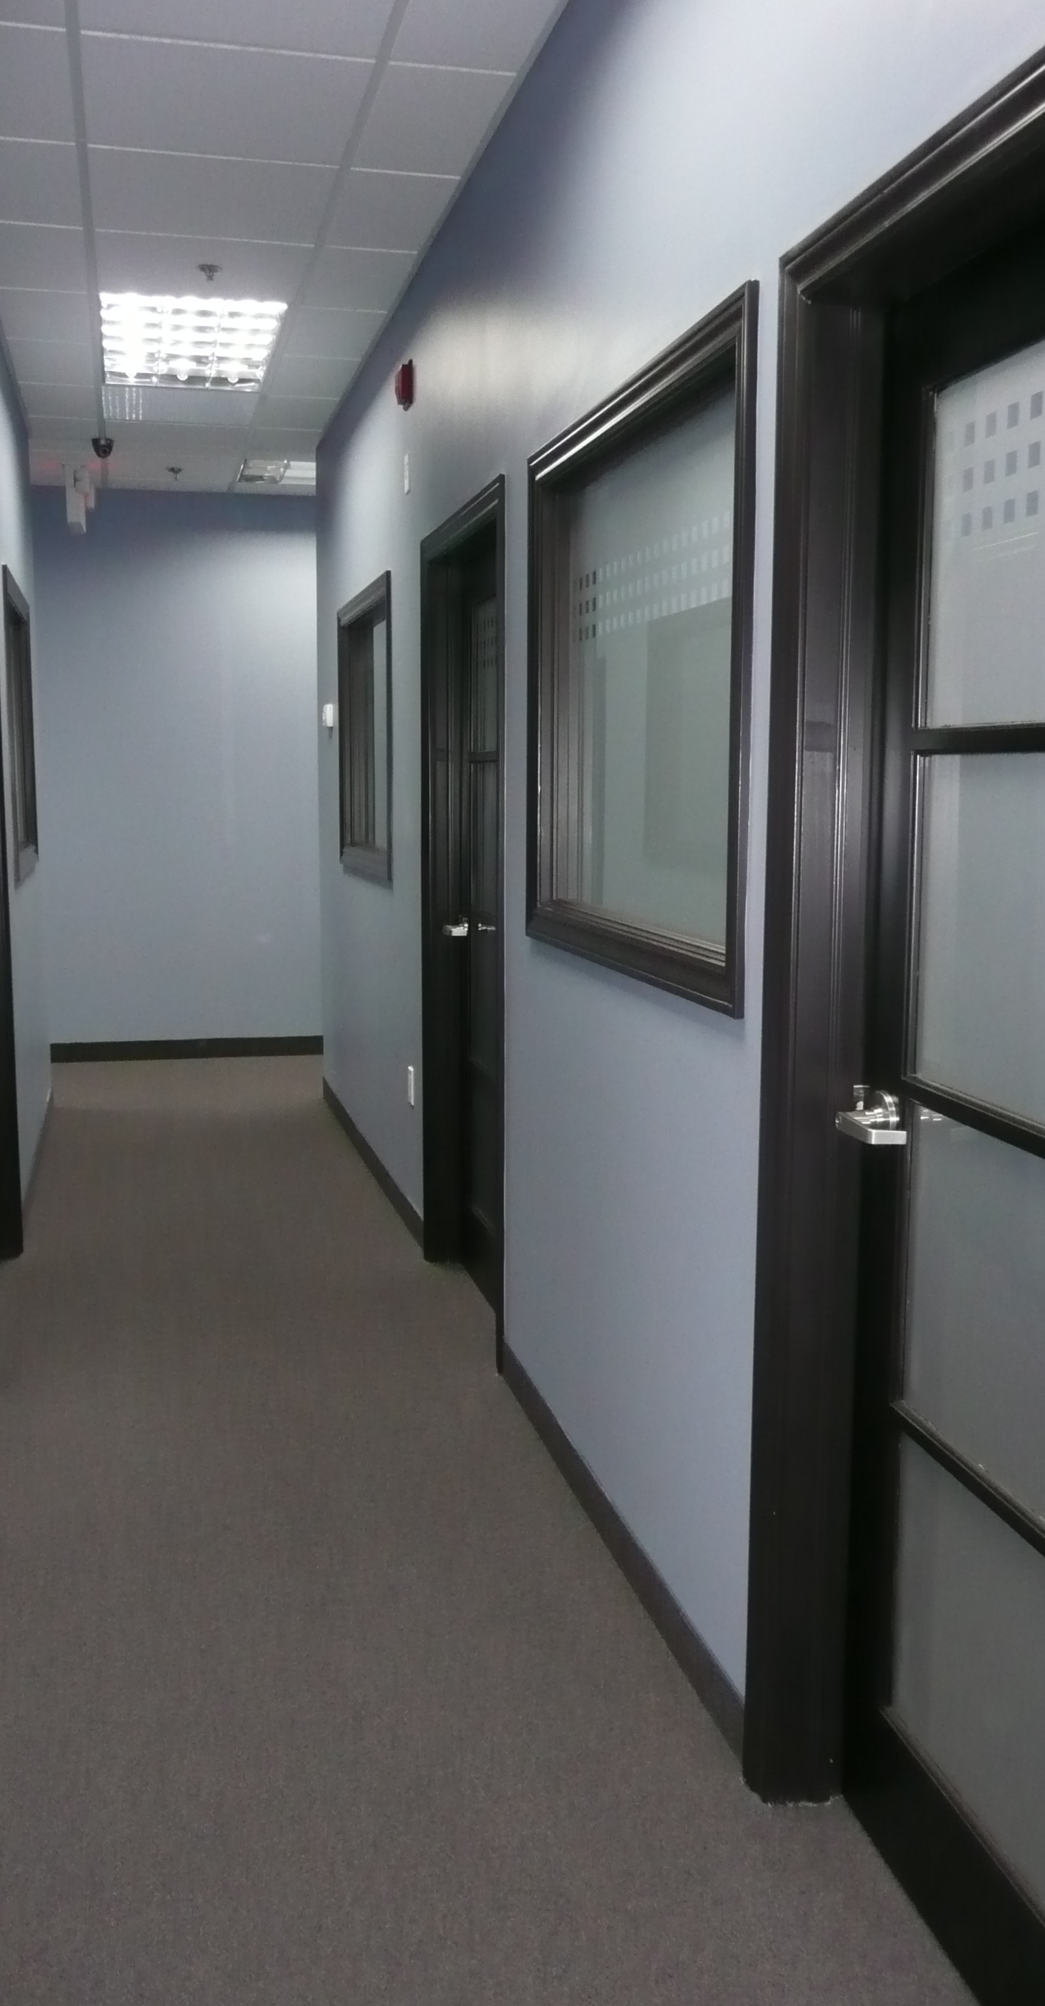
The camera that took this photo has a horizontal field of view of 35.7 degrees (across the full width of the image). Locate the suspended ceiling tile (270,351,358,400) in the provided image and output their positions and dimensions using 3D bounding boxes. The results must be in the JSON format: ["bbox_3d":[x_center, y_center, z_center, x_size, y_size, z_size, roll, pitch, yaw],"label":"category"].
[{"bbox_3d":[-0.770,-2.318,6.004,0.275,0.020,0.592,-2,8,-13],"label":"suspended ceiling tile"}]

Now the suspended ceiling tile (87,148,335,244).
[{"bbox_3d":[-0.791,-2.045,4.116,0.596,0.020,0.591,-2,8,-13],"label":"suspended ceiling tile"}]

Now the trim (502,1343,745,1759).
[{"bbox_3d":[0.141,0.972,3.150,0.015,0.107,1.595,-2,8,-13],"label":"trim"}]

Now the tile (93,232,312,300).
[{"bbox_3d":[-0.931,-2.126,4.695,0.596,0.020,0.591,-2,8,-13],"label":"tile"}]

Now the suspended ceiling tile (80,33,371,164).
[{"bbox_3d":[-0.657,-1.982,3.573,0.595,0.020,0.592,-2,8,-13],"label":"suspended ceiling tile"}]

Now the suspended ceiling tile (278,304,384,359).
[{"bbox_3d":[-0.630,-2.238,5.423,0.275,0.020,0.592,-2,8,-13],"label":"suspended ceiling tile"}]

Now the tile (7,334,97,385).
[{"bbox_3d":[-1.659,-2.274,5.745,0.294,0.020,0.591,-2,8,-13],"label":"tile"}]

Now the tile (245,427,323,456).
[{"bbox_3d":[-1.049,-2.479,7.167,0.275,0.020,0.592,-2,8,-13],"label":"tile"}]

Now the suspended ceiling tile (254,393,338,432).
[{"bbox_3d":[-0.907,-2.382,6.536,0.290,0.020,0.591,-2,8,-13],"label":"suspended ceiling tile"}]

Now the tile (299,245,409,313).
[{"bbox_3d":[-0.491,-2.157,4.841,0.275,0.020,0.592,-2,8,-13],"label":"tile"}]

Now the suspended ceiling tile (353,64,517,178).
[{"bbox_3d":[-0.206,-1.978,3.643,0.290,0.020,0.591,-2,8,-13],"label":"suspended ceiling tile"}]

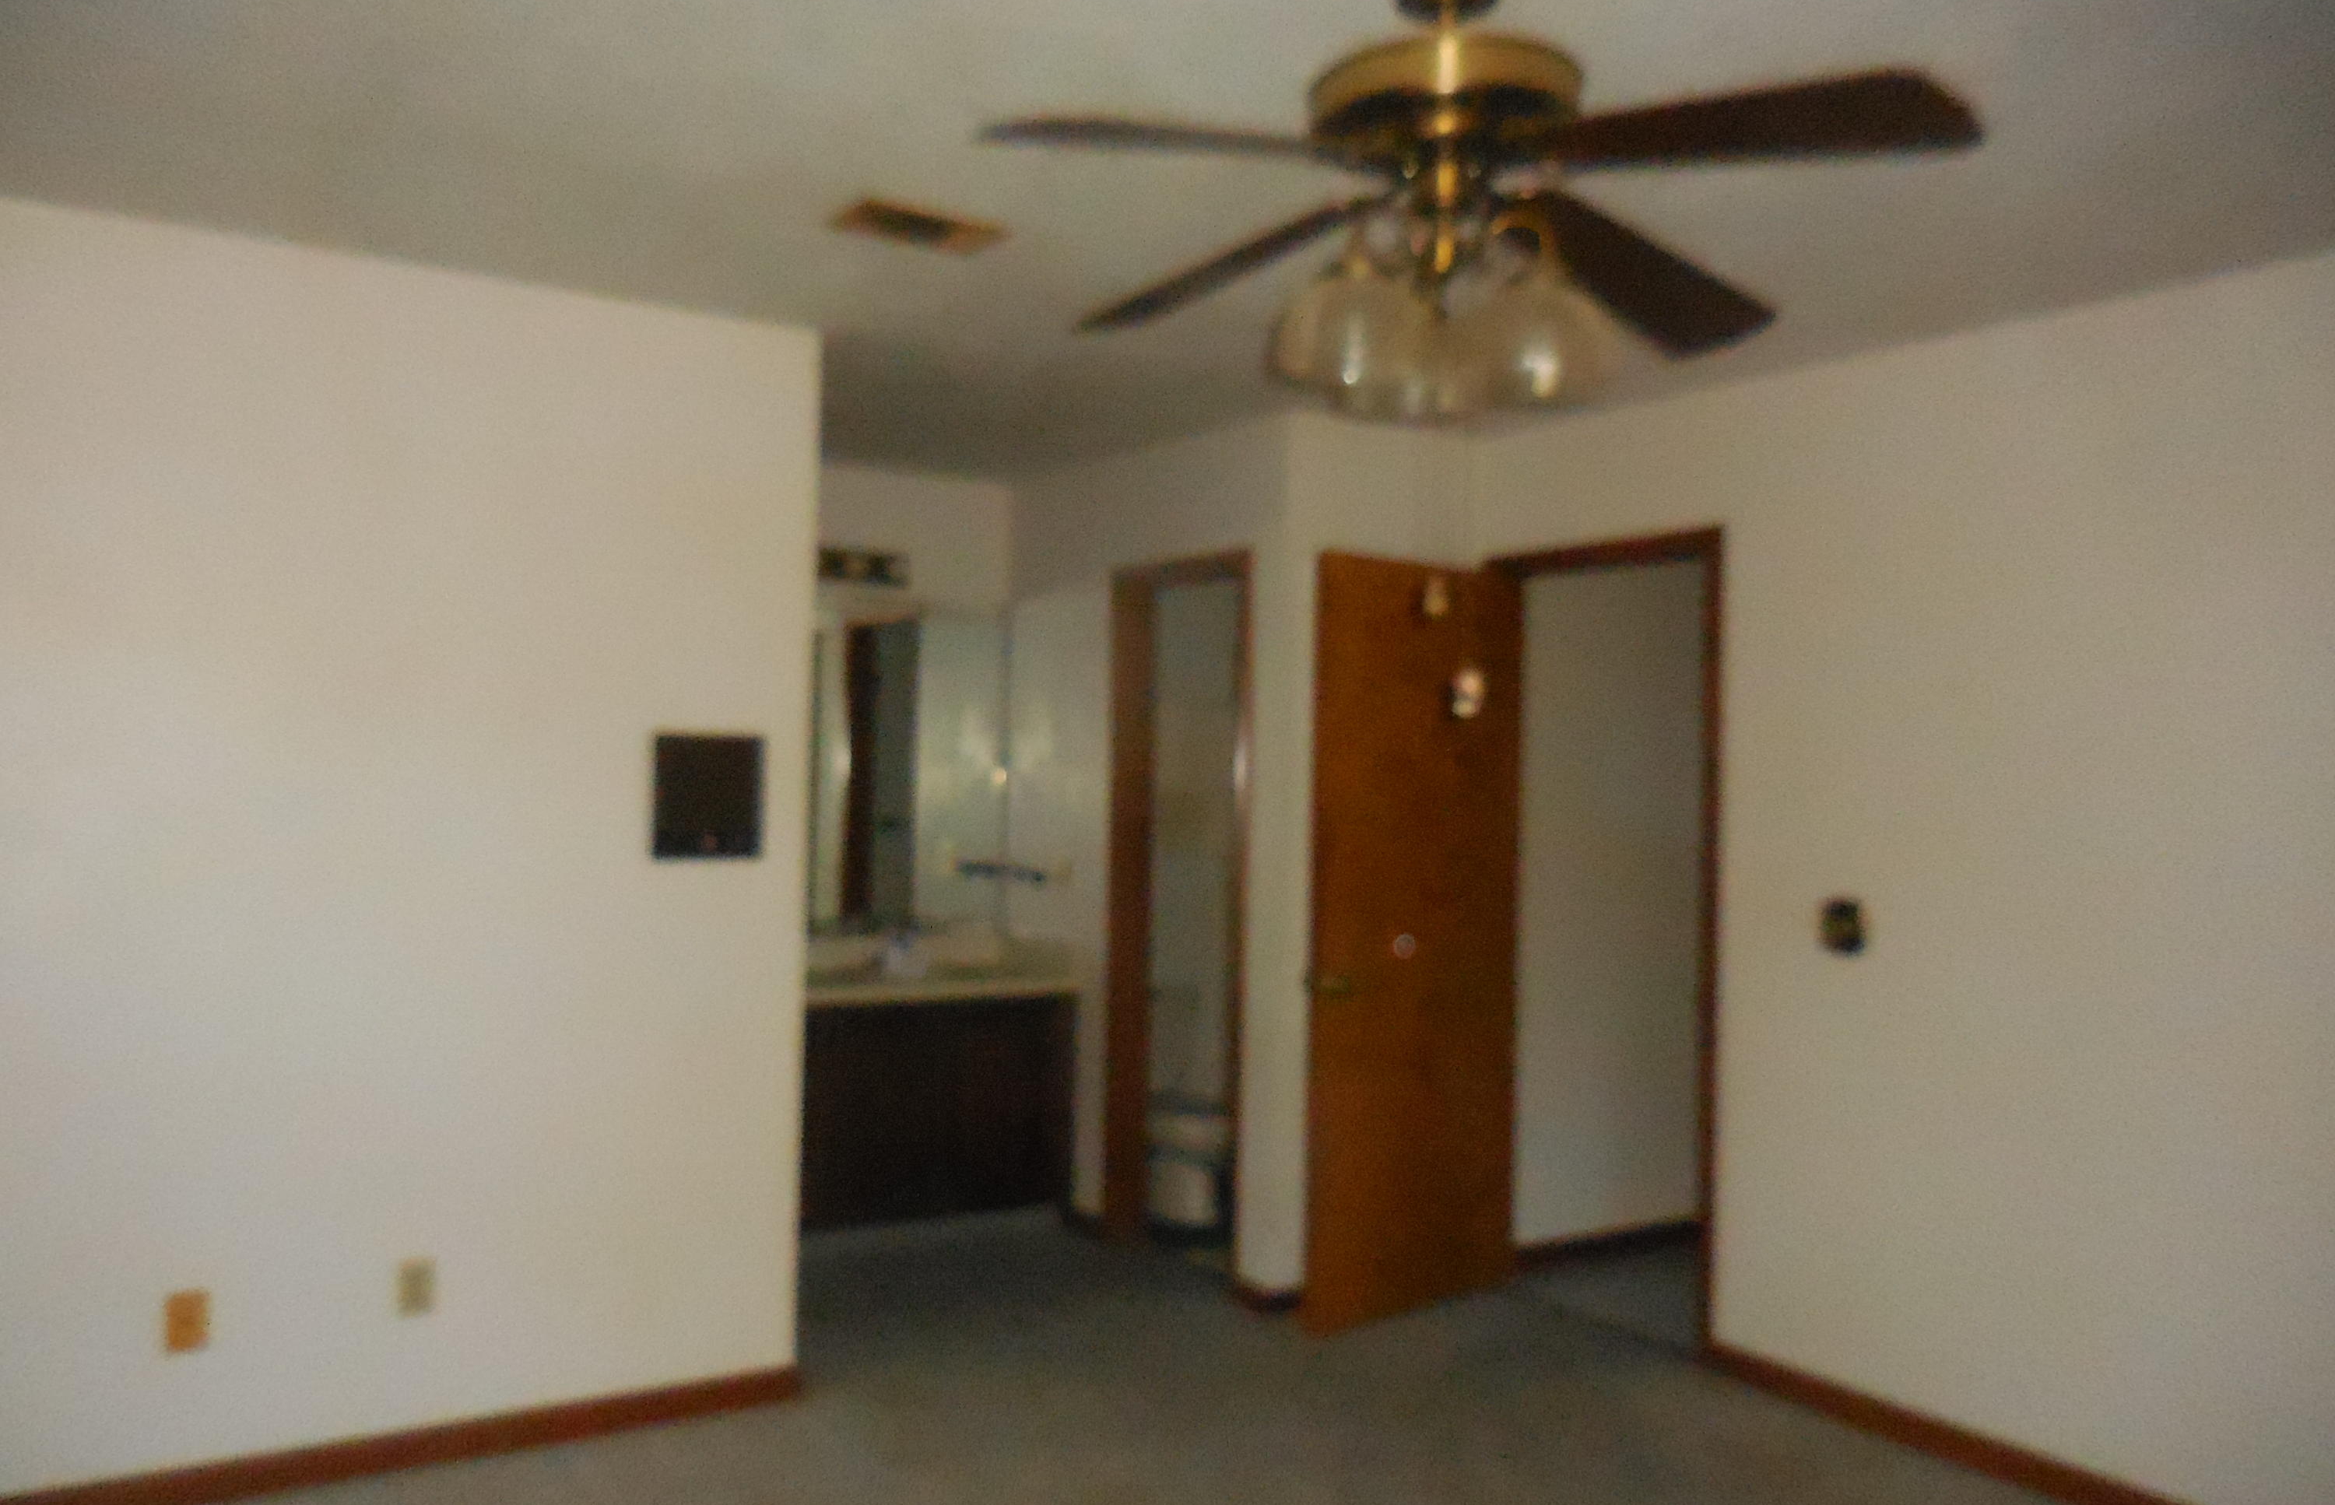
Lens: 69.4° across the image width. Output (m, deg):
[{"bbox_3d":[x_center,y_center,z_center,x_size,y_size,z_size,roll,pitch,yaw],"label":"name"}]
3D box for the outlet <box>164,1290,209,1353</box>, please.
[{"bbox_3d":[-1.866,1.087,3.211,0.074,0.122,0.015,1,0,-32],"label":"outlet"}]

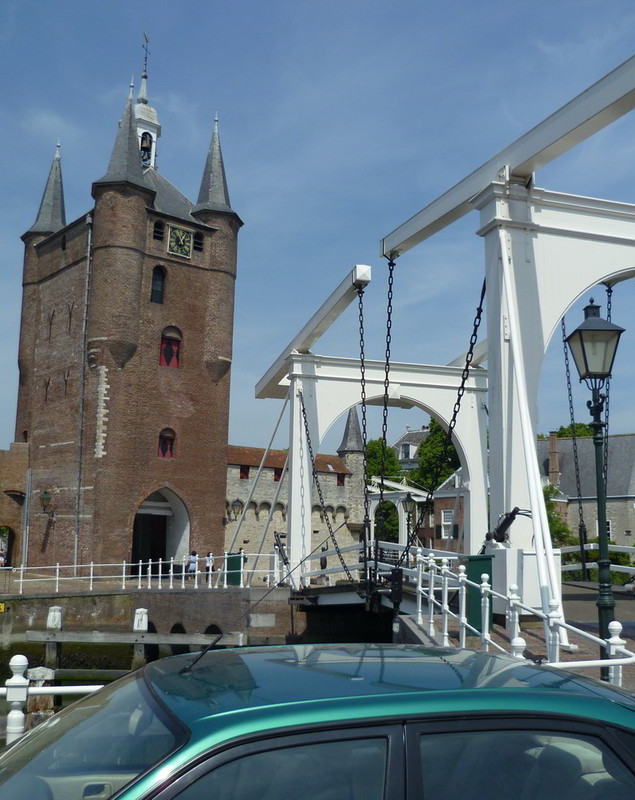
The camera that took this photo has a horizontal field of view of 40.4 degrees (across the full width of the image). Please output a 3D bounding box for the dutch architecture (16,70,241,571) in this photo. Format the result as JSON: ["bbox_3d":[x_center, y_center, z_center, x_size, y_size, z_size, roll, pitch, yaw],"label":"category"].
[{"bbox_3d":[-11.952,-5.767,53.686,9.200,32.500,13.000,8,-11,-39],"label":"dutch architecture"}]

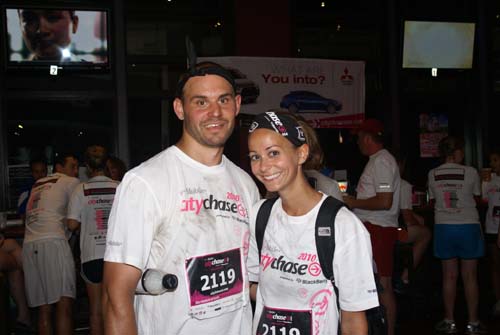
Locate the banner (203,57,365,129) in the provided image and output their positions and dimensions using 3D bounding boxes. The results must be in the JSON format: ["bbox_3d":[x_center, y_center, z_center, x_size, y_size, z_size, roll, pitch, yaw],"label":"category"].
[{"bbox_3d":[0.369,-0.918,7.300,2.240,0.870,0.030,-2,0,-14],"label":"banner"}]

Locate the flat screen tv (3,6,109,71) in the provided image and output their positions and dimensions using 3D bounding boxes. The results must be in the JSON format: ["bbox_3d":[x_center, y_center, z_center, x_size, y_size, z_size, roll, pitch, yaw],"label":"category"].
[{"bbox_3d":[-2.197,-1.463,6.650,1.150,0.720,0.100,-2,2,-13],"label":"flat screen tv"}]

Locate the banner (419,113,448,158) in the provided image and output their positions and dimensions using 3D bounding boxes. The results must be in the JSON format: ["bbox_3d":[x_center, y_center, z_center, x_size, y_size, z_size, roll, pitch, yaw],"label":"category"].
[{"bbox_3d":[2.450,-0.427,7.800,0.460,0.610,0.020,-2,0,-14],"label":"banner"}]

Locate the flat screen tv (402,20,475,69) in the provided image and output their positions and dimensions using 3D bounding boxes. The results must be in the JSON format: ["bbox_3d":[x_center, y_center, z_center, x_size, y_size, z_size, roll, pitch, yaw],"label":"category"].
[{"bbox_3d":[2.485,-1.595,7.700,1.090,0.680,0.100,-2,14,-15],"label":"flat screen tv"}]

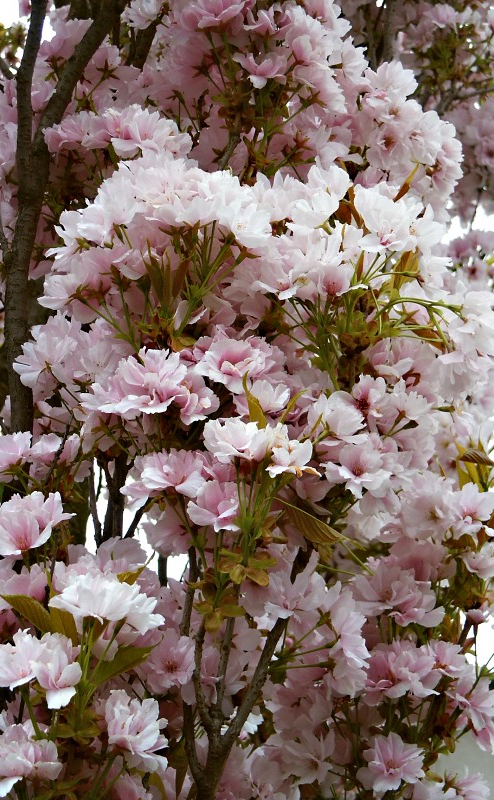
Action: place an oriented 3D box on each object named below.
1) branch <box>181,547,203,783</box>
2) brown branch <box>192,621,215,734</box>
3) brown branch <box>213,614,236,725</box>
[{"bbox_3d":[-0.036,0.176,1.200,0.013,0.157,0.010,0,-15,-2],"label":"branch"},{"bbox_3d":[-0.029,0.185,1.200,0.013,0.075,0.009,-2,-15,-2],"label":"brown branch"},{"bbox_3d":[-0.015,0.179,1.200,0.008,0.072,0.008,6,-15,0],"label":"brown branch"}]

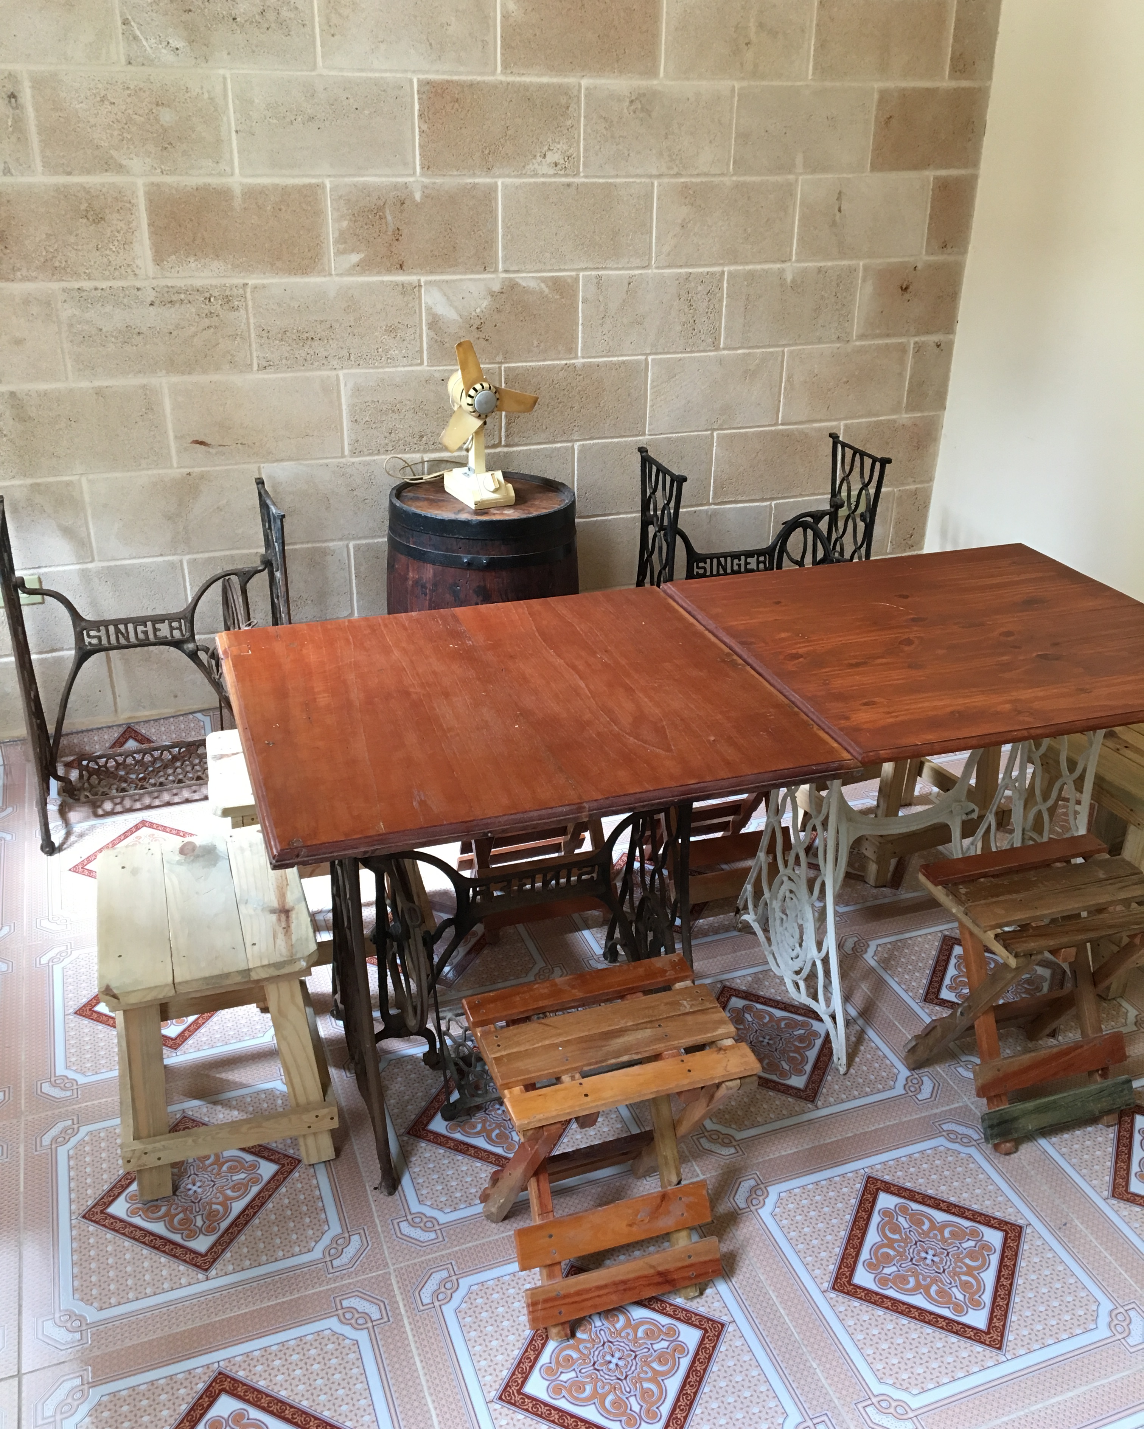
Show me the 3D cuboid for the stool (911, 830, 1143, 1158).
[{"bbox_3d":[0.766,0.461,2.120,0.345,0.405,0.280,-9,27,-19],"label":"stool"}]

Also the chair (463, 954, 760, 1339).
[{"bbox_3d":[0.044,0.604,1.798,0.340,0.405,0.280,-9,27,-19],"label":"chair"}]

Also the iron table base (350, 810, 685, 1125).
[{"bbox_3d":[-0.099,0.293,2.097,0.580,0.700,0.465,-9,27,-19],"label":"iron table base"}]

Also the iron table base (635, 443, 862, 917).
[{"bbox_3d":[0.496,-0.366,3.482,0.600,0.700,0.460,-9,27,-19],"label":"iron table base"}]

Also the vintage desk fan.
[{"bbox_3d":[-0.193,-0.662,2.874,0.225,0.360,0.175,-13,29,-27],"label":"vintage desk fan"}]

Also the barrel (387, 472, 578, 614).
[{"bbox_3d":[-0.211,-0.192,3.096,0.460,0.700,0.460,-9,27,-19],"label":"barrel"}]

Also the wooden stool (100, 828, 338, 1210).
[{"bbox_3d":[-0.585,0.461,2.070,0.315,0.405,0.430,-9,27,-19],"label":"wooden stool"}]

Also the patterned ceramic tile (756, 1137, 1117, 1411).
[{"bbox_3d":[0.527,0.800,1.884,0.430,0.010,0.430,-9,27,-19],"label":"patterned ceramic tile"}]

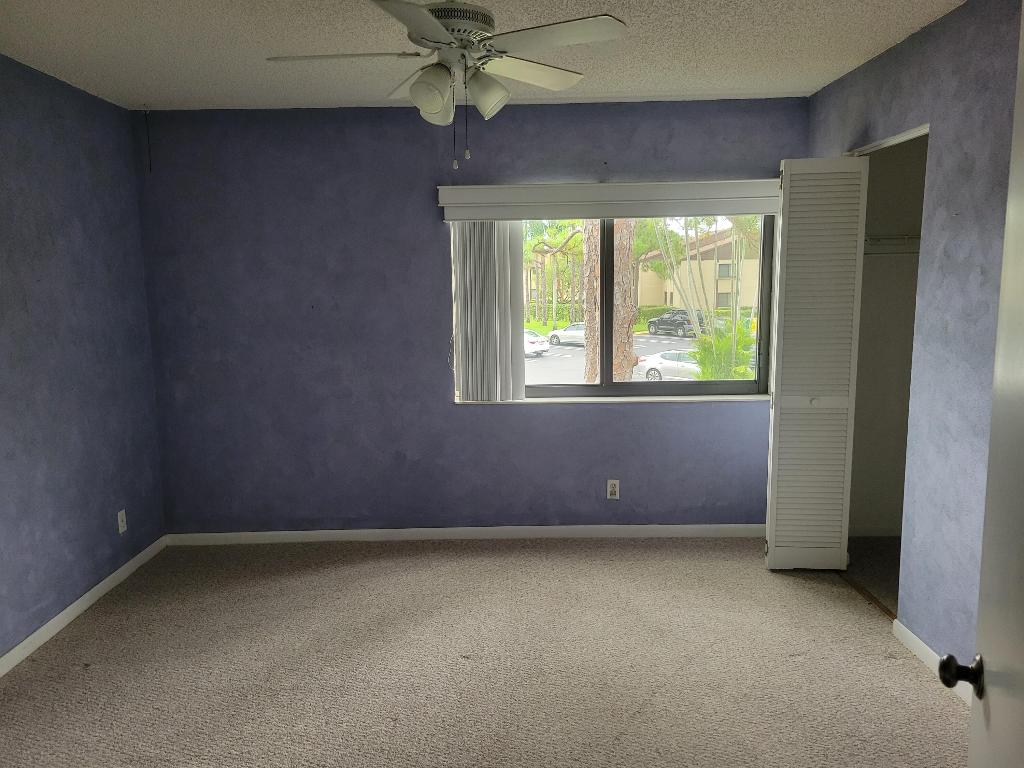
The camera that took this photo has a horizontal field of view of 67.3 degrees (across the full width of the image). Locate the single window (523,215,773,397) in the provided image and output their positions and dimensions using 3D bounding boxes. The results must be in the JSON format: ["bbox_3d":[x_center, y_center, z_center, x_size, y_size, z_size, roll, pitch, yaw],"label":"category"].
[{"bbox_3d":[0.731,-0.447,4.327,1.463,1.050,0.100,-1,8,0],"label":"single window"}]

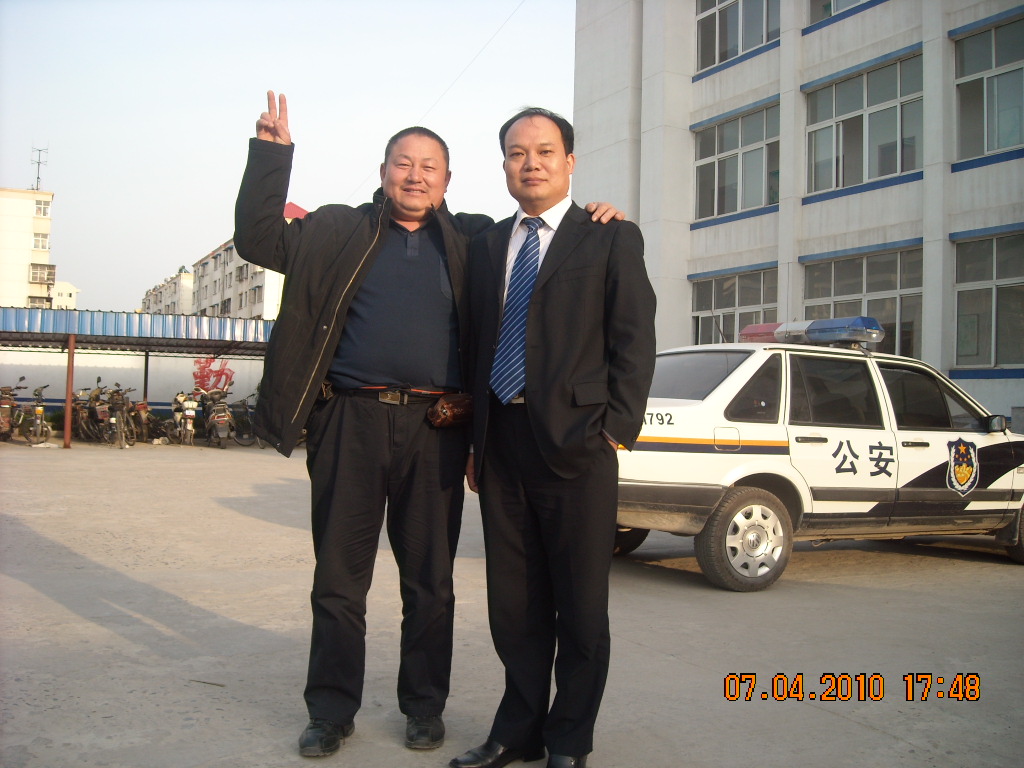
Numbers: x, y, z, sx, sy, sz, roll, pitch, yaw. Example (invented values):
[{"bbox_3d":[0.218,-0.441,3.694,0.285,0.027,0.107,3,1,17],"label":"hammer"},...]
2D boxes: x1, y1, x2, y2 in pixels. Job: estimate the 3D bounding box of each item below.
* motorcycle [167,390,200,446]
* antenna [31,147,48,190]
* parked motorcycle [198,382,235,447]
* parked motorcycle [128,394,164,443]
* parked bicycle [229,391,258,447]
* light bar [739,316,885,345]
[{"bbox_3d":[-6.260,0.635,19.750,0.680,1.040,1.850,2,-1,-21],"label":"motorcycle"},{"bbox_3d":[-40.200,-18.400,88.000,1.500,3.900,1.400,2,-1,-25],"label":"antenna"},{"bbox_3d":[-5.520,0.567,19.300,0.730,1.190,1.850,2,-1,-17],"label":"parked motorcycle"},{"bbox_3d":[-7.250,0.620,20.400,0.680,1.020,1.850,2,-1,-20],"label":"parked motorcycle"},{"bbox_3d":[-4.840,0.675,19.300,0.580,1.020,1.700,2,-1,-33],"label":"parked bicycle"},{"bbox_3d":[1.985,-0.350,6.980,0.290,0.150,1.150,2,-1,-25],"label":"light bar"}]

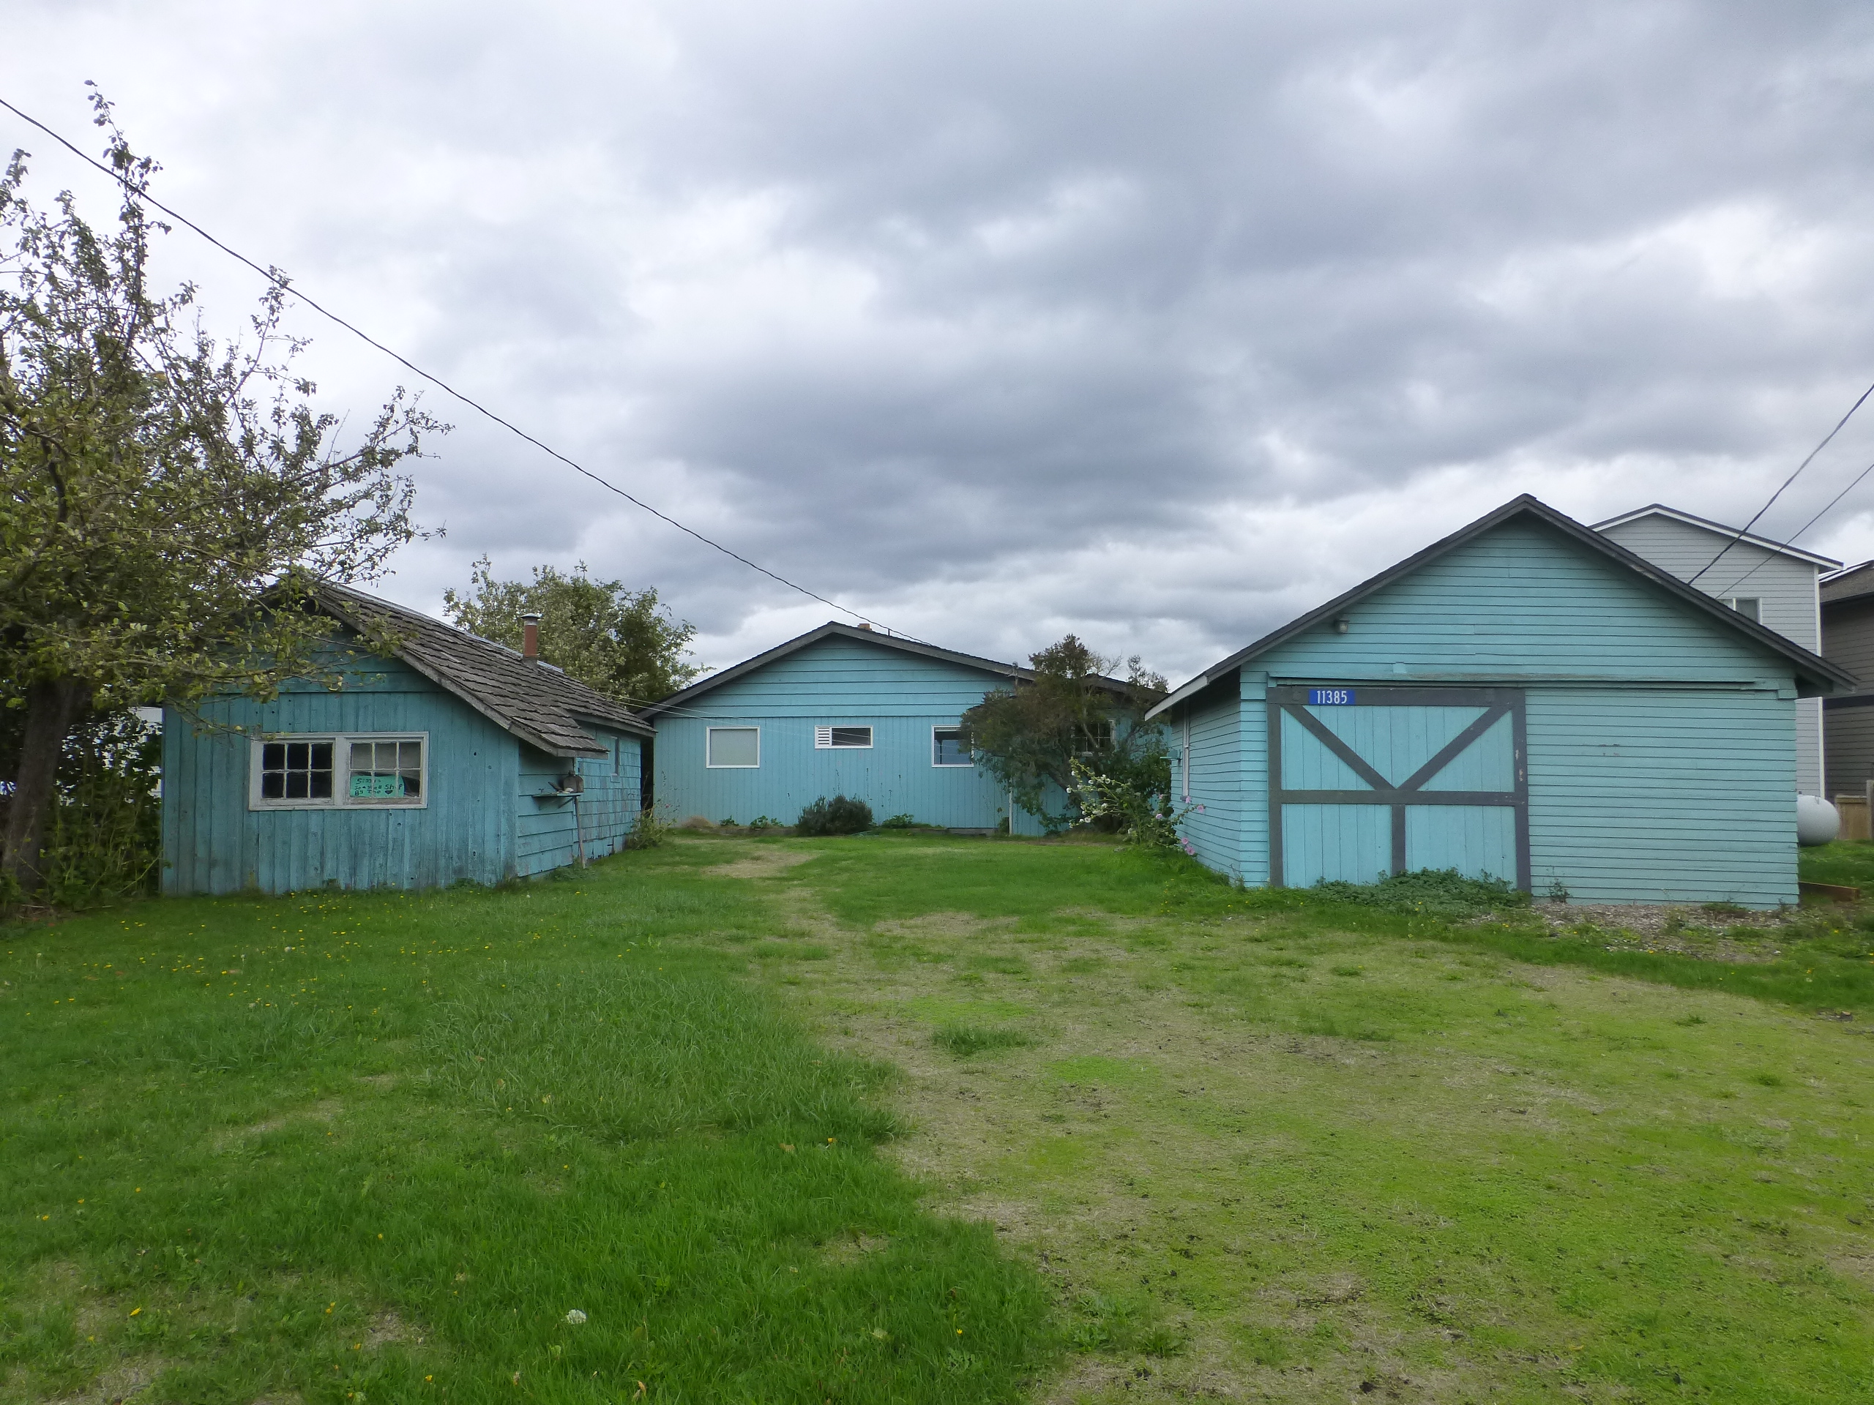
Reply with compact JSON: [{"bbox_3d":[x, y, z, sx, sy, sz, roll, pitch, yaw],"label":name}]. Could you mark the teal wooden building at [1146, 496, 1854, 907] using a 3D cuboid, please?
[{"bbox_3d":[6.876,0.195,18.590,7.040,4.500,8.120,0,-3,4],"label":"teal wooden building"}]

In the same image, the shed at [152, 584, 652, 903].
[{"bbox_3d":[-6.703,0.579,18.078,4.560,3.400,7.180,0,-3,-1],"label":"shed"}]

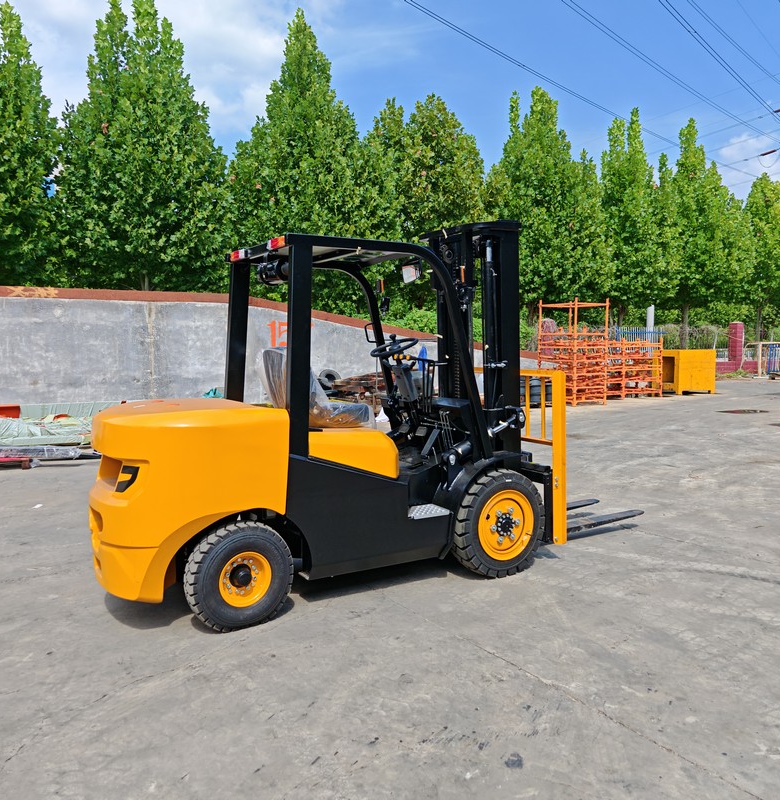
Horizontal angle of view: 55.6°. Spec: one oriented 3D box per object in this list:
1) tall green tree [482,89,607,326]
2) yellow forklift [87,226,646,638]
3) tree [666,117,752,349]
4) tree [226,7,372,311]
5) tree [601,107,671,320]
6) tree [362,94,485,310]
[{"bbox_3d":[4.652,-4.797,21.954,3.700,8.606,3.700,1,5,12],"label":"tall green tree"},{"bbox_3d":[0.142,-0.016,4.937,4.030,2.230,1.240,-3,6,-30],"label":"yellow forklift"},{"bbox_3d":[10.923,-5.274,25.929,3.300,8.787,3.300,2,6,22],"label":"tree"},{"bbox_3d":[-2.080,-4.491,17.260,3.500,8.899,3.500,-1,5,-7],"label":"tree"},{"bbox_3d":[7.986,-5.042,24.142,2.900,8.672,2.900,2,6,18],"label":"tree"},{"bbox_3d":[0.875,-4.043,19.311,3.100,7.613,3.100,0,5,3],"label":"tree"}]

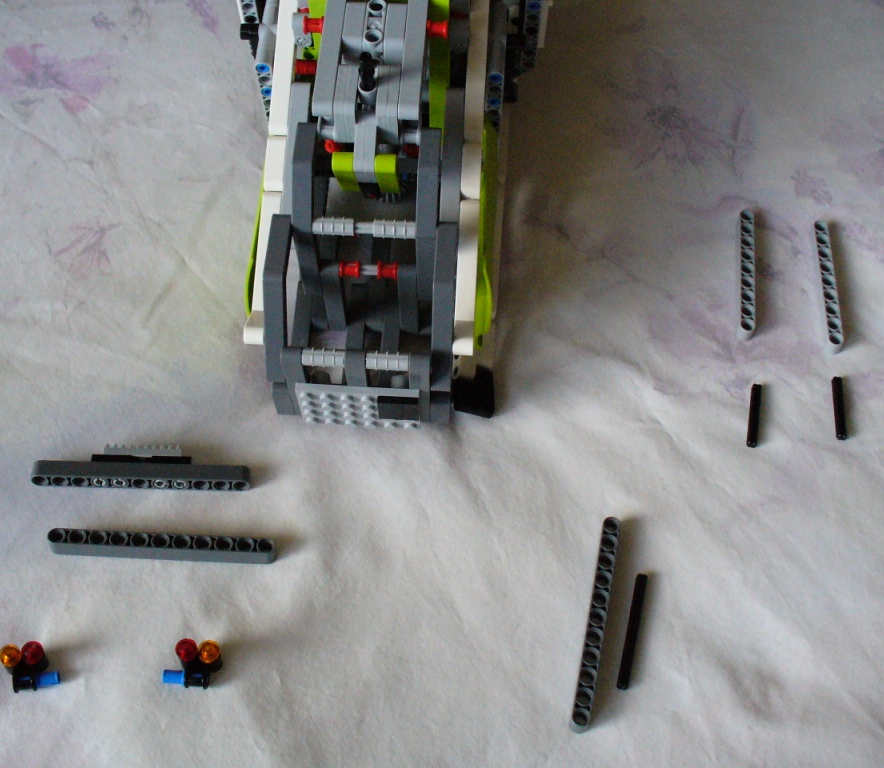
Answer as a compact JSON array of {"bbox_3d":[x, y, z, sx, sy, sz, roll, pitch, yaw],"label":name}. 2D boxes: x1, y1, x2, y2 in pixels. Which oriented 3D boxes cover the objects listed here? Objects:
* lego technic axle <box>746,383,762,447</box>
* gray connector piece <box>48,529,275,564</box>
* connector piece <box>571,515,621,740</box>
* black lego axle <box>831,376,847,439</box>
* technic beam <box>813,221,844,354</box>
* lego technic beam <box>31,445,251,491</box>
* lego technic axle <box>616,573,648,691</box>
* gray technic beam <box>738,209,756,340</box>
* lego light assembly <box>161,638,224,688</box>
[{"bbox_3d":[0.138,0.014,0.483,0.005,0.005,0.032,13,59,2],"label":"lego technic axle"},{"bbox_3d":[-0.109,0.063,0.426,0.087,0.008,0.007,3,59,-3],"label":"gray connector piece"},{"bbox_3d":[0.060,0.092,0.426,0.007,0.008,0.087,14,59,3],"label":"connector piece"},{"bbox_3d":[0.181,0.011,0.498,0.005,0.005,0.032,9,56,0],"label":"black lego axle"},{"bbox_3d":[0.183,-0.047,0.522,0.007,0.008,0.071,5,59,-3],"label":"technic beam"},{"bbox_3d":[-0.121,0.033,0.444,0.087,0.008,0.016,2,59,-4],"label":"lego technic beam"},{"bbox_3d":[0.074,0.096,0.427,0.005,0.005,0.048,14,59,3],"label":"lego technic axle"},{"bbox_3d":[0.145,-0.052,0.521,0.007,0.008,0.071,9,58,0],"label":"gray technic beam"},{"bbox_3d":[-0.092,0.104,0.401,0.020,0.012,0.016,5,59,-3],"label":"lego light assembly"}]

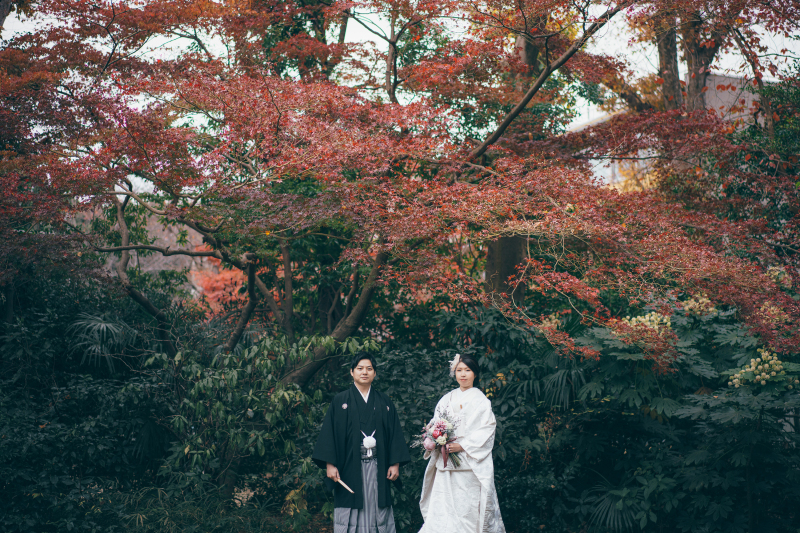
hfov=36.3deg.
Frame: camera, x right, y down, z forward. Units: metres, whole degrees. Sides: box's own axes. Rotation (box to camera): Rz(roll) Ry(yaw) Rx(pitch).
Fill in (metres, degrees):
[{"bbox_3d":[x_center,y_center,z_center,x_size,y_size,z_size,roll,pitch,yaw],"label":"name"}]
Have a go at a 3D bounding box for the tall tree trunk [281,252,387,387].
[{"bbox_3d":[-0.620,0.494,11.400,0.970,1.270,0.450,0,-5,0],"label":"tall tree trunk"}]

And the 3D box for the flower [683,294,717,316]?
[{"bbox_3d":[2.598,0.338,10.600,0.290,0.190,0.260,0,-5,0],"label":"flower"}]

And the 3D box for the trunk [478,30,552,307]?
[{"bbox_3d":[1.300,-1.123,14.000,0.720,3.300,0.600,0,-5,0],"label":"trunk"}]

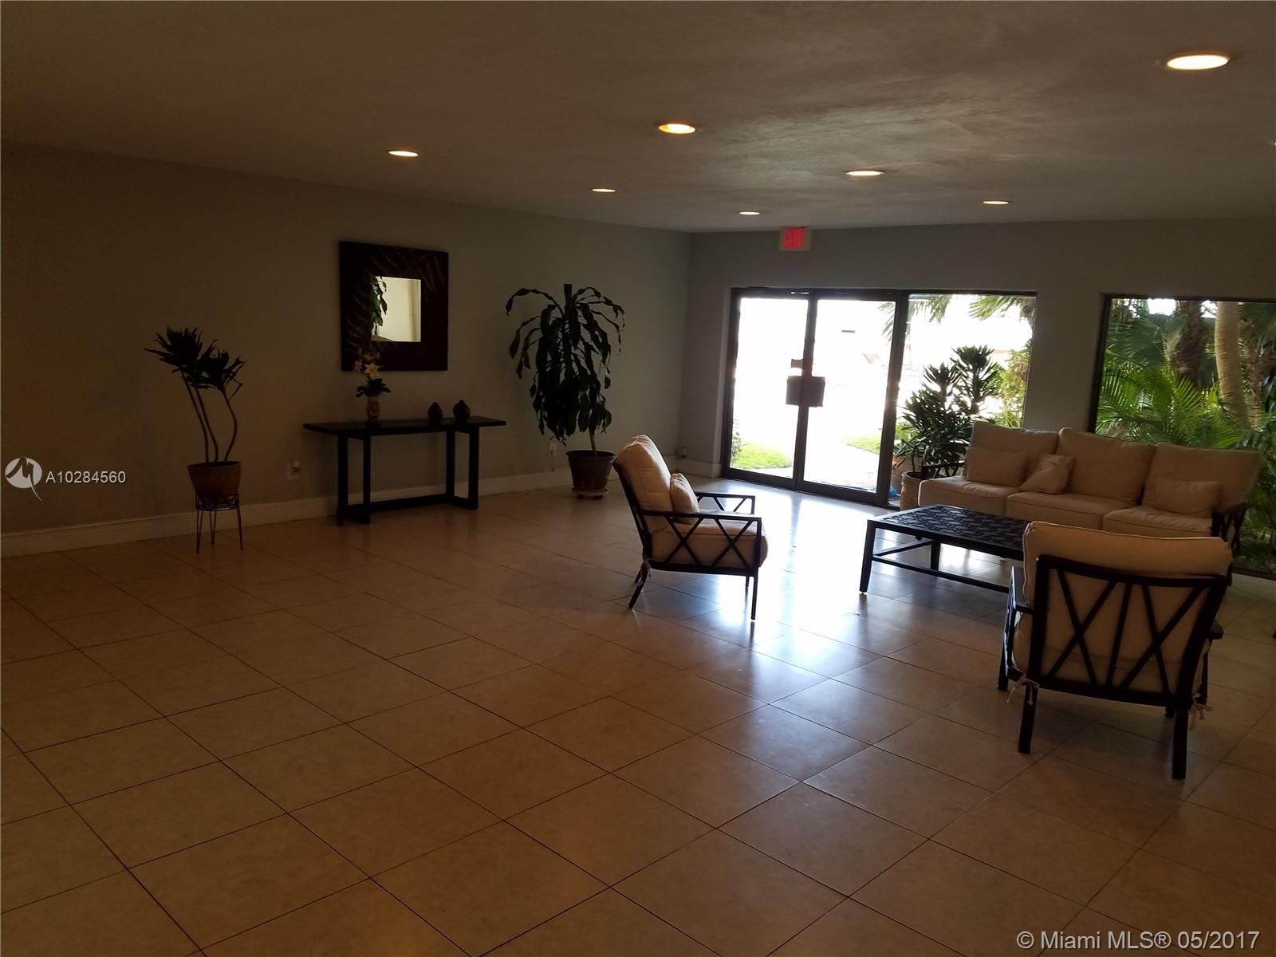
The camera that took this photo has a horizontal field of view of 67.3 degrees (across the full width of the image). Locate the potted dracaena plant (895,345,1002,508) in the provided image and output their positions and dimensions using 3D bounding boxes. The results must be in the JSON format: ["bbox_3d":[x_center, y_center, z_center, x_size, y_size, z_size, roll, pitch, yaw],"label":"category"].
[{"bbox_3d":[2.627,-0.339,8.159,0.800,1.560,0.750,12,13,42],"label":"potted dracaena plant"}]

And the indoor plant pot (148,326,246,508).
[{"bbox_3d":[-2.833,-0.394,6.162,0.618,1.117,0.494,-2,10,-25],"label":"indoor plant pot"}]

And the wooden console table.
[{"bbox_3d":[-1.808,-0.081,7.672,0.442,0.738,1.576,12,13,43],"label":"wooden console table"}]

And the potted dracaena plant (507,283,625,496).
[{"bbox_3d":[-0.628,-0.742,8.440,1.022,1.896,0.927,2,10,-4],"label":"potted dracaena plant"}]

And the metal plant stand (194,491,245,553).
[{"bbox_3d":[-2.760,0.282,6.322,0.322,0.380,0.322,-1,10,-24],"label":"metal plant stand"}]

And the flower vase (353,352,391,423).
[{"bbox_3d":[-2.052,-0.686,7.381,0.250,0.570,0.260,12,13,42],"label":"flower vase"}]

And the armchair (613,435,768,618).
[{"bbox_3d":[0.315,0.251,5.752,0.930,0.966,0.750,3,10,3],"label":"armchair"}]

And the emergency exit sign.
[{"bbox_3d":[1.509,-2.307,9.264,0.320,0.220,0.060,12,13,42],"label":"emergency exit sign"}]

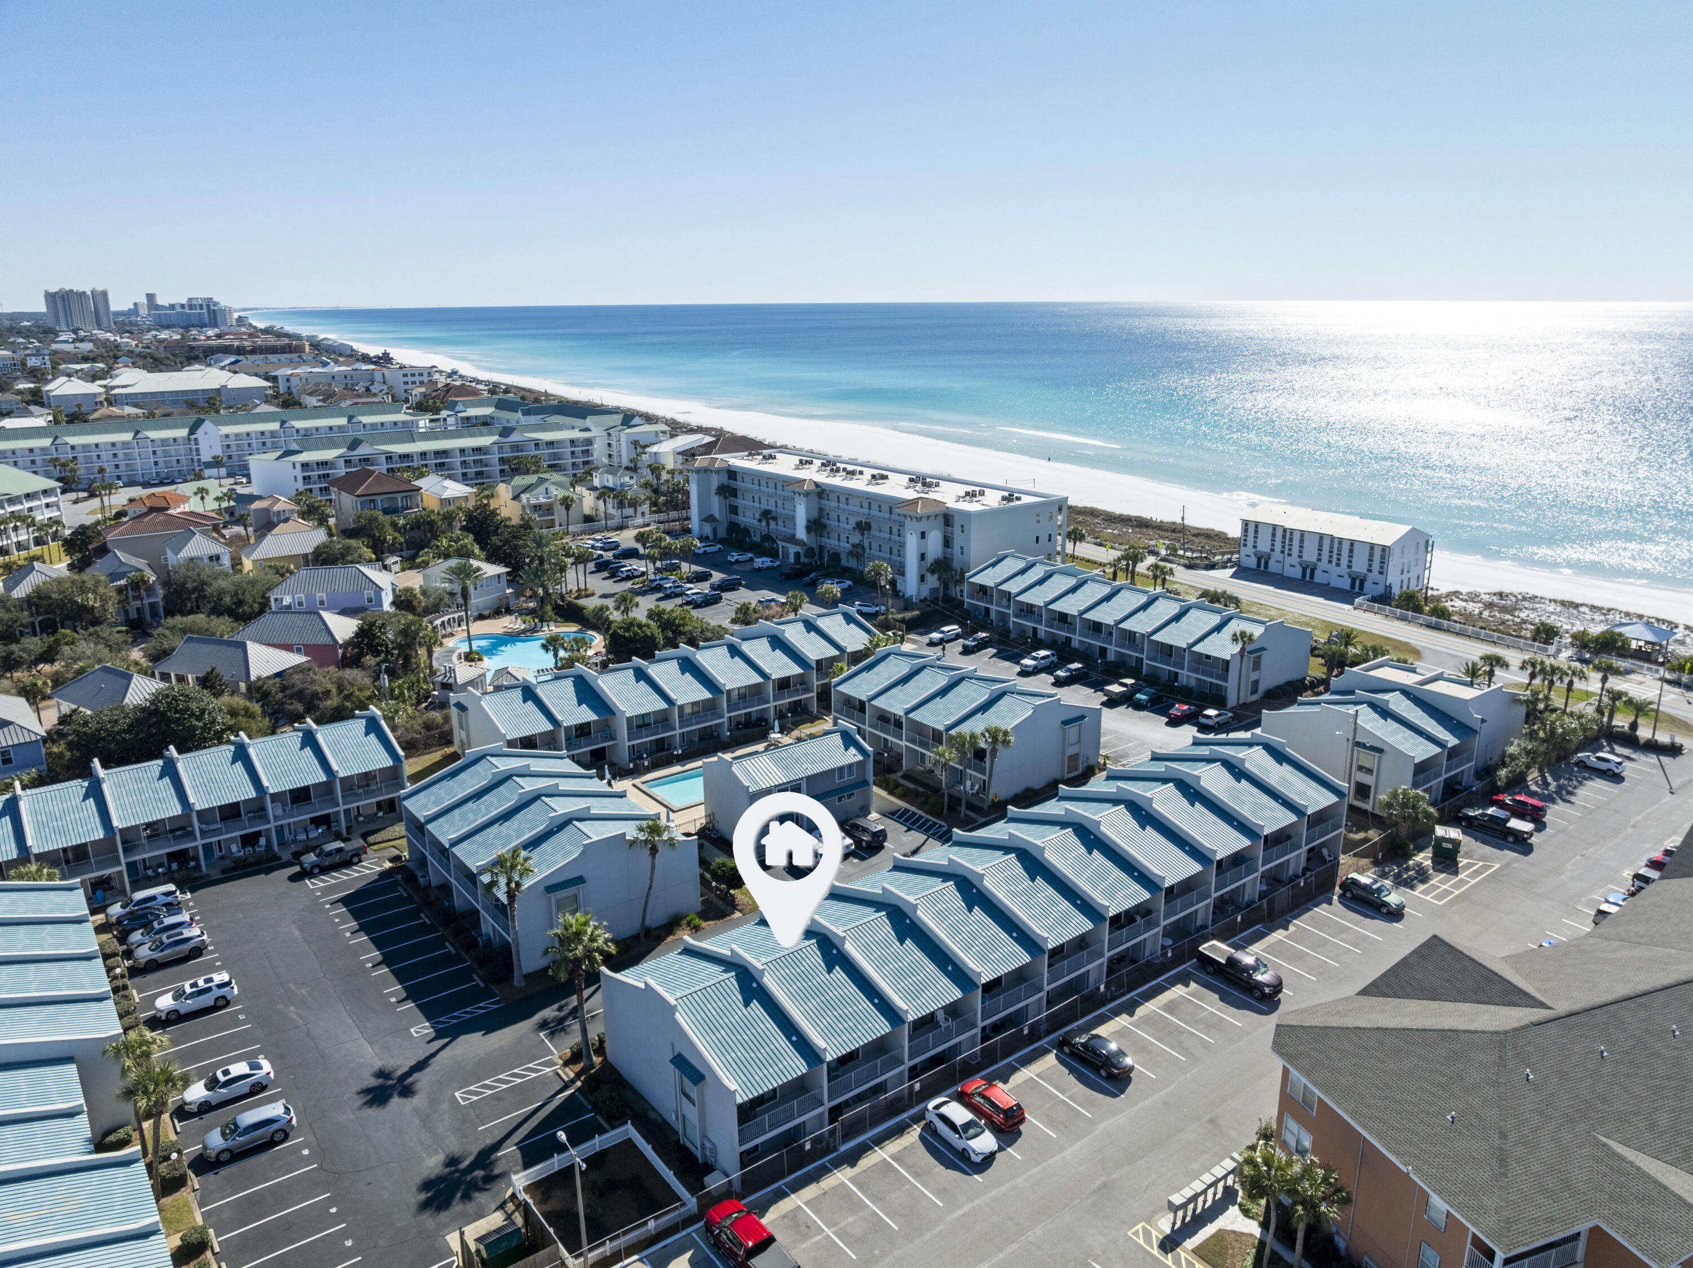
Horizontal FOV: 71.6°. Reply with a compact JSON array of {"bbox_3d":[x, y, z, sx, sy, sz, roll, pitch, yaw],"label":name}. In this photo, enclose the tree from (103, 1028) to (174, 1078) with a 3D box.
[{"bbox_3d":[-37.810,25.040,63.230,3.700,7.900,3.700,0,16,0],"label":"tree"}]

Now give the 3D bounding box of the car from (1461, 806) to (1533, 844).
[{"bbox_3d":[54.226,15.719,98.071,2.020,1.920,5.820,-12,20,-36],"label":"car"}]

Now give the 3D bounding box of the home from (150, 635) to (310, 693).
[{"bbox_3d":[-76.574,3.505,145.667,15.200,6.200,9.600,5,17,18],"label":"home"}]

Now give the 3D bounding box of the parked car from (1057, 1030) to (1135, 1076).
[{"bbox_3d":[14.709,24.590,69.185,1.830,1.460,4.800,-12,20,-36],"label":"parked car"}]

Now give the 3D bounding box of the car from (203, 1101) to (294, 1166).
[{"bbox_3d":[-33.330,27.690,65.310,4.800,1.610,1.900,-12,19,-35],"label":"car"}]

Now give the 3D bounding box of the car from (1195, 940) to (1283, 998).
[{"bbox_3d":[25.990,21.880,77.020,2.030,1.920,5.850,-12,20,-36],"label":"car"}]

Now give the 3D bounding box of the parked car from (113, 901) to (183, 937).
[{"bbox_3d":[-52.908,21.939,89.189,4.600,1.470,1.820,-11,19,-32],"label":"parked car"}]

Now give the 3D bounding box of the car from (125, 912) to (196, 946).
[{"bbox_3d":[-50.973,22.372,87.285,4.550,1.660,1.840,-11,19,-32],"label":"car"}]

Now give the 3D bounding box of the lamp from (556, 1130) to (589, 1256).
[{"bbox_3d":[-12.020,26.650,54.190,0.450,7.150,3.000,-12,20,-36],"label":"lamp"}]

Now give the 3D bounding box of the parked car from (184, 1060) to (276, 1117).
[{"bbox_3d":[-37.195,27.134,70.692,4.880,1.450,1.860,-11,19,-34],"label":"parked car"}]

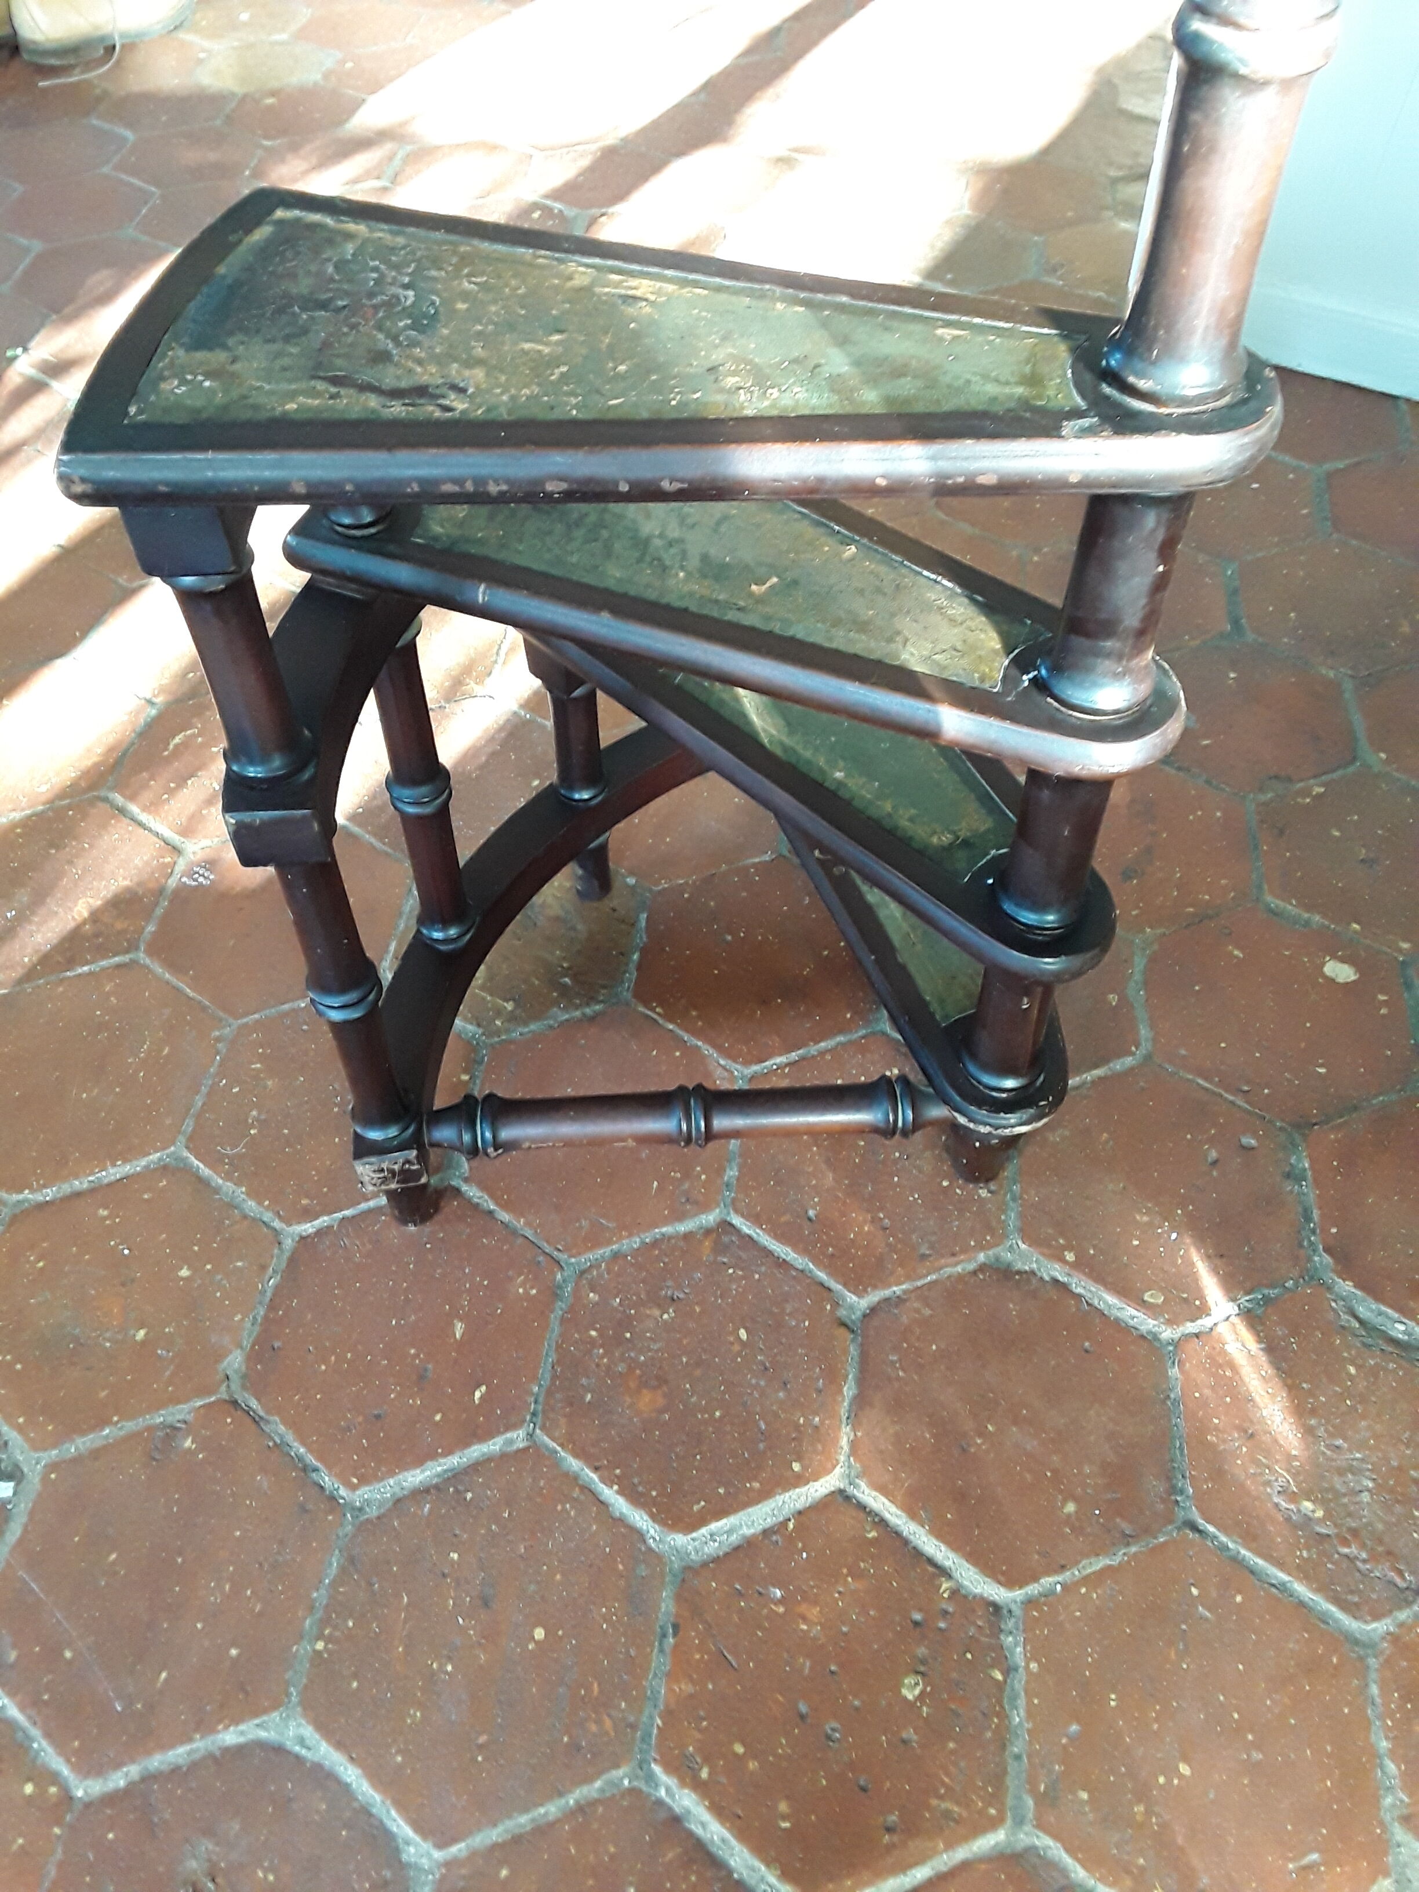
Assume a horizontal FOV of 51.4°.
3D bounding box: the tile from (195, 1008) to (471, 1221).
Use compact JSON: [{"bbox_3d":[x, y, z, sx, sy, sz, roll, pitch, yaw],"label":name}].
[{"bbox_3d":[-0.240,0.109,0.945,0.157,0.015,0.182,6,51,6],"label":"tile"}]

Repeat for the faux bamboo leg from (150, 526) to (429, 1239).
[{"bbox_3d":[-0.182,0.007,0.710,0.042,0.475,0.042,-4,50,-2],"label":"faux bamboo leg"}]

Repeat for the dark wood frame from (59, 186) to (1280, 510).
[{"bbox_3d":[-0.009,-0.229,0.567,0.431,0.028,0.205,3,50,4],"label":"dark wood frame"}]

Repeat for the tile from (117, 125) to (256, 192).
[{"bbox_3d":[-0.658,-0.991,1.868,0.160,0.015,0.185,6,51,6],"label":"tile"}]

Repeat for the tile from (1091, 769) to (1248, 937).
[{"bbox_3d":[0.322,-0.078,1.113,0.168,0.018,0.194,5,50,6],"label":"tile"}]

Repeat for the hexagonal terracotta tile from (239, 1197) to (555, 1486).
[{"bbox_3d":[-0.174,0.225,0.847,0.159,0.015,0.183,6,51,6],"label":"hexagonal terracotta tile"}]

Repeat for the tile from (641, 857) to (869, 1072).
[{"bbox_3d":[0.034,0.011,1.021,0.160,0.015,0.185,6,51,6],"label":"tile"}]

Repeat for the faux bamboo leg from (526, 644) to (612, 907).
[{"bbox_3d":[-0.088,-0.110,0.998,0.043,0.214,0.043,-1,50,1],"label":"faux bamboo leg"}]

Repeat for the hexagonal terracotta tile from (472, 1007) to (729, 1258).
[{"bbox_3d":[-0.070,0.122,0.954,0.168,0.018,0.194,5,50,6],"label":"hexagonal terracotta tile"}]

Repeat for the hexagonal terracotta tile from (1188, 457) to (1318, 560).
[{"bbox_3d":[0.469,-0.405,1.359,0.161,0.015,0.186,6,51,6],"label":"hexagonal terracotta tile"}]

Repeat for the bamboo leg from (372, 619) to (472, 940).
[{"bbox_3d":[-0.158,-0.086,0.841,0.035,0.236,0.035,-1,50,1],"label":"bamboo leg"}]

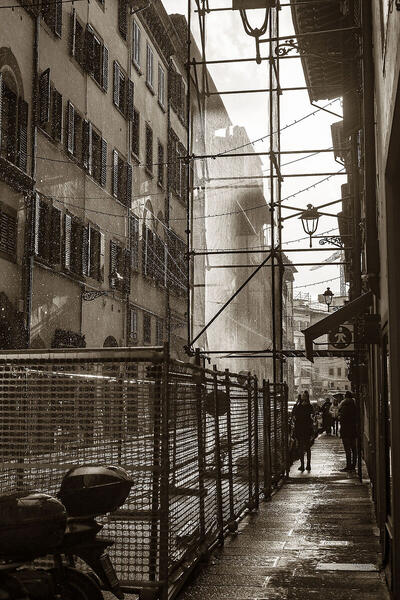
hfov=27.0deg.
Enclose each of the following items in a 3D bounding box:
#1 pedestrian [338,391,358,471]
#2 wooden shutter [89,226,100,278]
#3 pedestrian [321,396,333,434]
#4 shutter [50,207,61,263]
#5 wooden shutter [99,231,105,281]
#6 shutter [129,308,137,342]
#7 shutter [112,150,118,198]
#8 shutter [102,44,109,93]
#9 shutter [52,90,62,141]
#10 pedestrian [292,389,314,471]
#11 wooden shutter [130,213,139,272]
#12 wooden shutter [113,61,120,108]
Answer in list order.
[{"bbox_3d":[3.244,2.856,18.140,0.380,1.704,0.500,-1,-7,10],"label":"pedestrian"},{"bbox_3d":[-3.918,-1.662,31.128,0.080,1.850,1.200,-1,-7,10],"label":"wooden shutter"},{"bbox_3d":[5.953,5.450,39.008,0.520,1.700,0.420,-1,-7,10],"label":"pedestrian"},{"bbox_3d":[-4.666,-2.034,27.106,0.080,1.930,0.750,-1,-7,10],"label":"shutter"},{"bbox_3d":[-3.858,-1.753,32.820,0.060,1.743,0.560,-1,-7,10],"label":"wooden shutter"},{"bbox_3d":[-2.993,1.093,37.174,0.060,1.339,1.150,-1,-7,10],"label":"shutter"},{"bbox_3d":[-3.542,-5.275,34.970,0.060,1.886,0.570,-1,-7,10],"label":"shutter"},{"bbox_3d":[-3.842,-9.393,33.842,0.060,1.725,0.570,-1,-7,10],"label":"shutter"},{"bbox_3d":[-4.684,-6.056,27.503,0.080,1.600,0.750,-1,-7,10],"label":"shutter"},{"bbox_3d":[2.237,2.832,18.010,0.500,1.720,0.360,4,-8,-27],"label":"pedestrian"},{"bbox_3d":[-2.875,-2.448,36.901,0.080,2.300,1.150,-1,-7,10],"label":"wooden shutter"},{"bbox_3d":[-3.562,-9.146,35.335,0.060,1.822,0.600,-1,-7,10],"label":"wooden shutter"}]

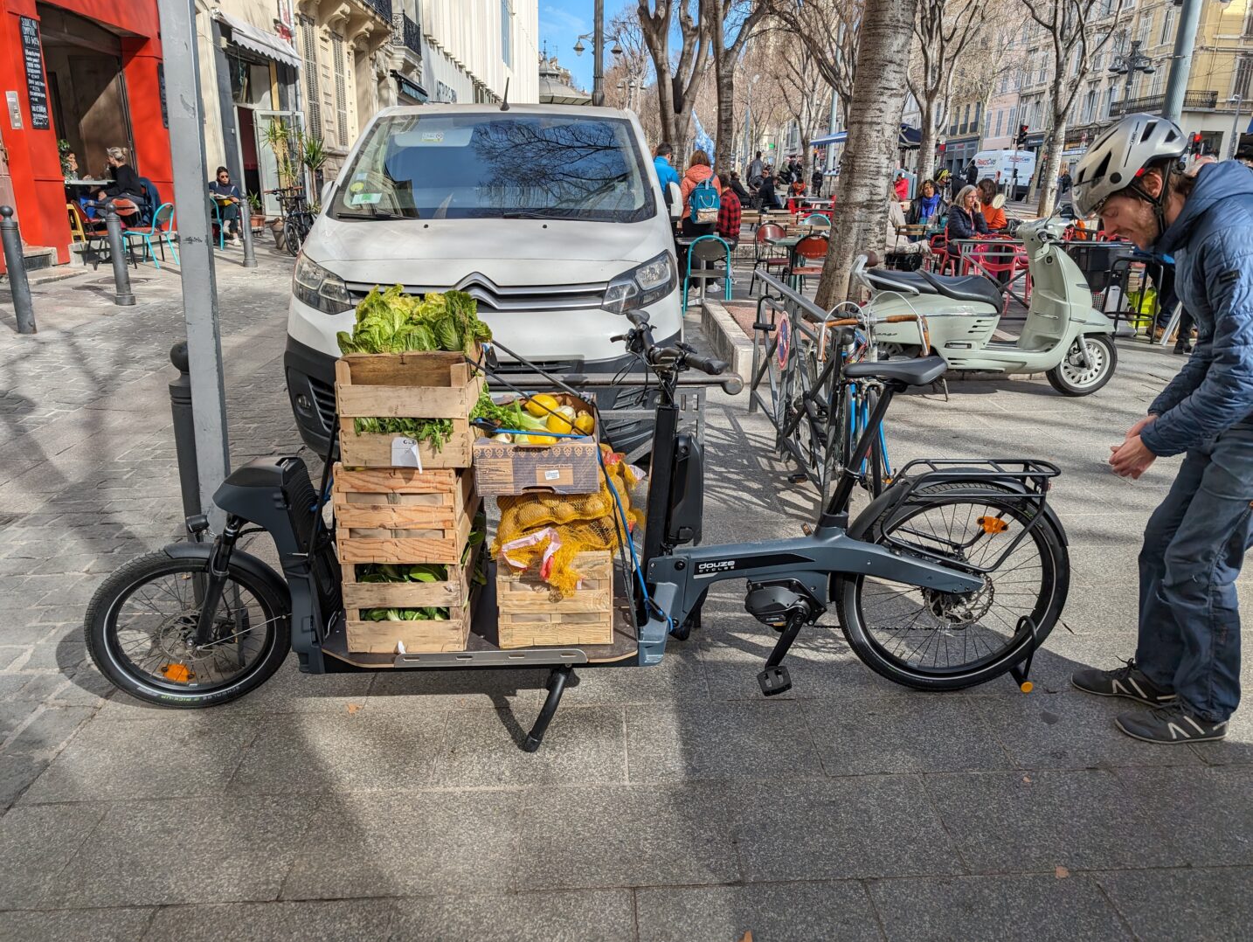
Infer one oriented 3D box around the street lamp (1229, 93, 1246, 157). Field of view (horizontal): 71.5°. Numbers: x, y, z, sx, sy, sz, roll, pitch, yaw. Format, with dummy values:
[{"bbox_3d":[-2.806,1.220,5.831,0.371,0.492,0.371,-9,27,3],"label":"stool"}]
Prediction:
[{"bbox_3d":[26.662,-14.173,38.500,0.750,4.800,0.300,1,18,0],"label":"street lamp"}]

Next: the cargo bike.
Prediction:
[{"bbox_3d":[-0.092,0.145,2.374,2.767,1.080,0.660,0,17,-4],"label":"cargo bike"}]

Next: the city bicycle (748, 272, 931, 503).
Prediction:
[{"bbox_3d":[0.885,-0.340,3.720,0.450,1.000,1.700,2,18,3],"label":"city bicycle"}]

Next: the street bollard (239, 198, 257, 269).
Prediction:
[{"bbox_3d":[-4.523,-2.883,10.400,0.155,0.840,0.155,1,18,0],"label":"street bollard"}]

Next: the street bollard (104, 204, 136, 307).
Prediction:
[{"bbox_3d":[-4.409,-1.872,7.550,0.155,0.850,0.155,1,18,0],"label":"street bollard"}]

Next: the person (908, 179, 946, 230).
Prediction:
[{"bbox_3d":[3.836,-3.095,11.244,0.520,1.280,0.700,5,17,14],"label":"person"}]

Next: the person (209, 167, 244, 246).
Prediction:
[{"bbox_3d":[-6.067,-4.053,13.200,0.550,1.180,0.750,-7,20,-25],"label":"person"}]

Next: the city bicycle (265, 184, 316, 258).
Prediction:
[{"bbox_3d":[-4.946,-3.924,13.650,0.600,1.030,1.600,5,17,11],"label":"city bicycle"}]

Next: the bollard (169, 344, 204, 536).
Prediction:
[{"bbox_3d":[-1.289,0.079,2.666,0.120,0.950,0.120,1,17,0],"label":"bollard"}]

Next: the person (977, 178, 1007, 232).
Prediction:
[{"bbox_3d":[4.217,-2.872,10.546,0.700,1.280,0.500,15,22,39],"label":"person"}]

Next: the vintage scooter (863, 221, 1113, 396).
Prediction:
[{"bbox_3d":[2.366,-1.079,5.631,1.880,1.200,0.720,0,17,-4],"label":"vintage scooter"}]

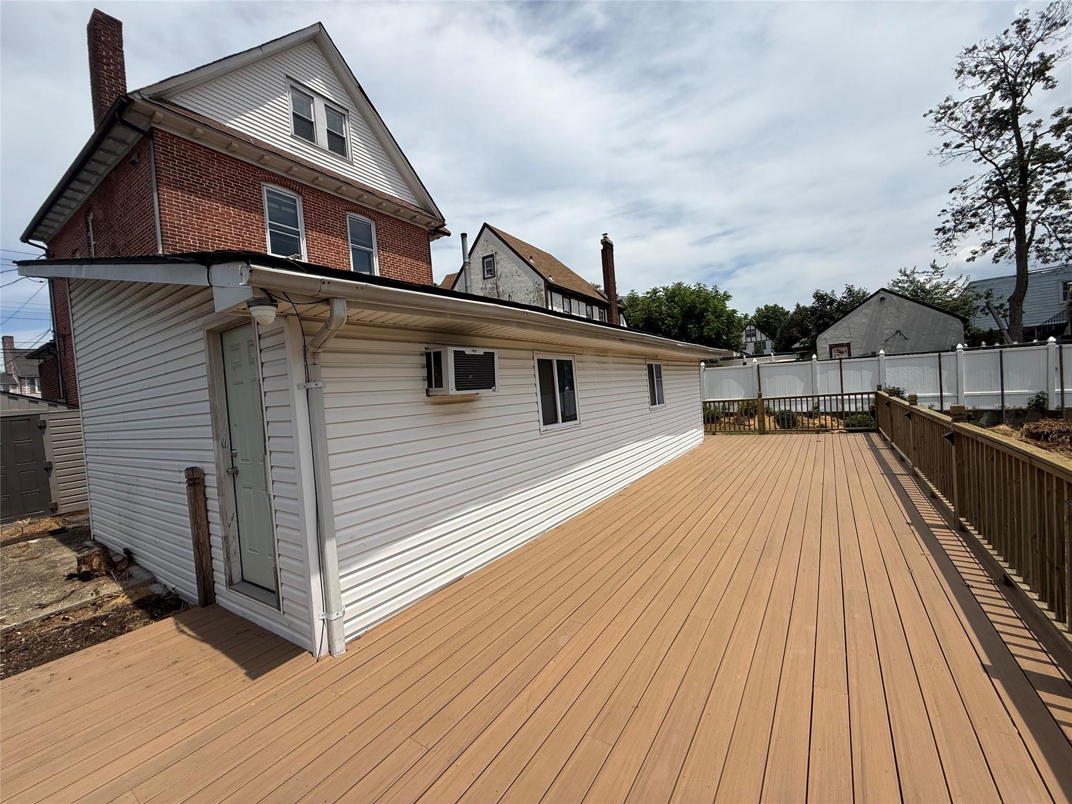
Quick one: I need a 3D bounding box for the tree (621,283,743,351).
[{"bbox_3d":[8.307,-3.065,24.062,6.700,7.010,6.700,-4,1,34],"label":"tree"}]

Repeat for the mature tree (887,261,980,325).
[{"bbox_3d":[20.667,-3.843,22.058,5.200,6.570,5.200,-4,1,34],"label":"mature tree"}]

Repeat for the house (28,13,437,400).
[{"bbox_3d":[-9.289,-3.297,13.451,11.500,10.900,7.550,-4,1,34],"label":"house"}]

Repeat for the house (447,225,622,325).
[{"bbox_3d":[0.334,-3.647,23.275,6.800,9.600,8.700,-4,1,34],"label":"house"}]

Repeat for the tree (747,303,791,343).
[{"bbox_3d":[35.315,-8.617,65.111,7.600,12.561,7.600,-4,1,34],"label":"tree"}]

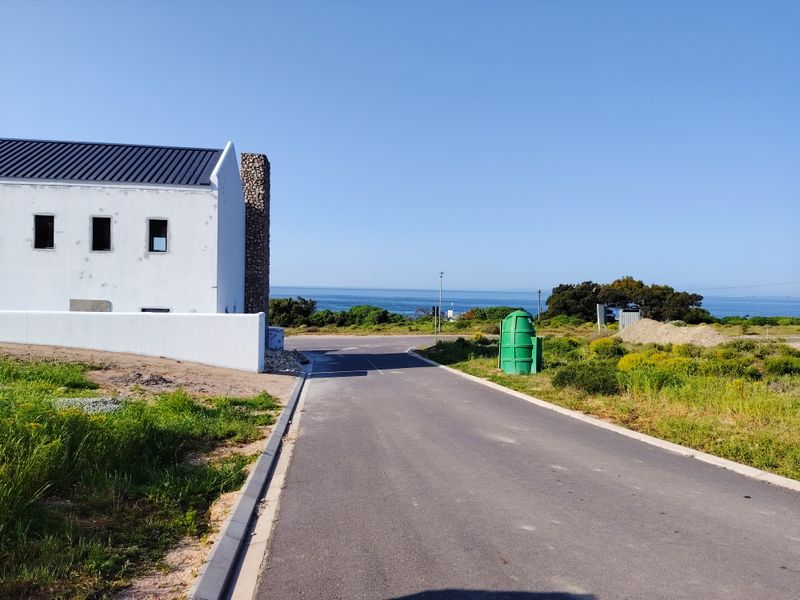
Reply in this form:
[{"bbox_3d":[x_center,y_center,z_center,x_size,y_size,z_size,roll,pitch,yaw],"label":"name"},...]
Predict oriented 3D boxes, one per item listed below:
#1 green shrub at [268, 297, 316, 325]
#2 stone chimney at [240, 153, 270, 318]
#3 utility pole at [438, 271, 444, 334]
[{"bbox_3d":[-10.265,1.172,52.000,4.900,2.900,3.800,1,1,-7],"label":"green shrub"},{"bbox_3d":[-6.829,-2.110,26.035,1.040,9.020,1.650,1,1,-7],"label":"stone chimney"},{"bbox_3d":[3.594,0.240,48.500,0.400,5.550,0.400,1,1,-7],"label":"utility pole"}]

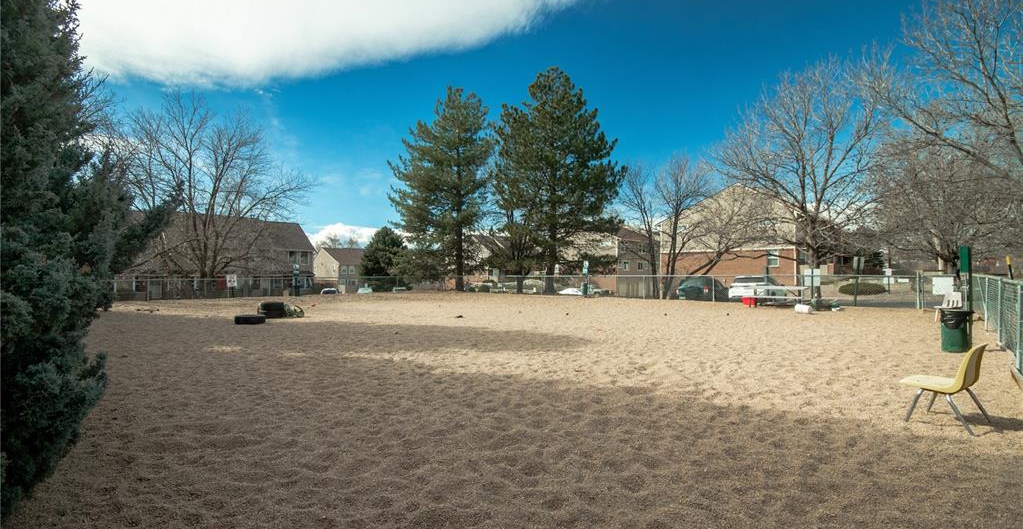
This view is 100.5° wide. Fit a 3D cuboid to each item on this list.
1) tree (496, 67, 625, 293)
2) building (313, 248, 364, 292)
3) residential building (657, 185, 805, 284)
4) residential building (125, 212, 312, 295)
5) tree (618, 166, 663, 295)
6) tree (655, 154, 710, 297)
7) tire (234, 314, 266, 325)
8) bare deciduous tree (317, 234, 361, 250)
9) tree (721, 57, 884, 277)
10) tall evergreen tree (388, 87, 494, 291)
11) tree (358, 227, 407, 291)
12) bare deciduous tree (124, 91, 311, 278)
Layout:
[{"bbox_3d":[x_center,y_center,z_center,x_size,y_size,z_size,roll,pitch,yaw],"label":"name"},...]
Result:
[{"bbox_3d":[3.600,-5.900,30.000,9.000,16.000,8.500,0,0,0],"label":"tree"},{"bbox_3d":[-34.000,0.900,90.000,11.000,9.000,16.000,0,0,35],"label":"building"},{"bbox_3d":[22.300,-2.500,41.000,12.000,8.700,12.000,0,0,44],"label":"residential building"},{"bbox_3d":[-30.300,-0.600,43.800,11.000,8.200,16.500,0,0,44],"label":"residential building"},{"bbox_3d":[6.850,-1.800,22.500,2.500,7.300,2.600,0,0,0],"label":"tree"},{"bbox_3d":[9.000,-2.000,22.500,3.100,7.700,3.100,0,0,0],"label":"tree"},{"bbox_3d":[-6.800,1.425,11.100,0.680,0.200,0.680,0,0,0],"label":"tire"},{"bbox_3d":[-46.500,-1.300,115.000,11.000,13.500,11.000,0,0,0],"label":"bare deciduous tree"},{"bbox_3d":[9.950,-2.800,14.900,5.800,8.800,5.800,0,0,0],"label":"tree"},{"bbox_3d":[-5.200,-5.700,32.000,7.900,15.500,7.900,0,0,0],"label":"tall evergreen tree"},{"bbox_3d":[-17.000,-0.500,56.000,6.300,8.800,6.300,0,0,0],"label":"tree"},{"bbox_3d":[-20.100,-4.700,29.000,11.500,14.200,11.000,0,0,0],"label":"bare deciduous tree"}]

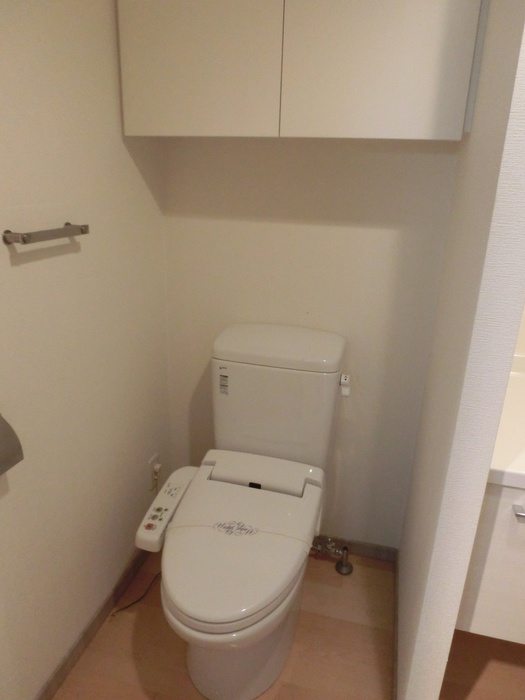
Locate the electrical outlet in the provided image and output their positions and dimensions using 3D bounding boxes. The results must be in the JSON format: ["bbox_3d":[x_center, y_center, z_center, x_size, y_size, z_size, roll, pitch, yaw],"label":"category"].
[{"bbox_3d":[-0.405,0.466,1.822,0.013,0.119,0.070,7,20,13],"label":"electrical outlet"}]

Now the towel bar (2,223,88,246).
[{"bbox_3d":[-0.477,-0.262,1.091,0.049,0.028,0.233,7,20,13],"label":"towel bar"}]

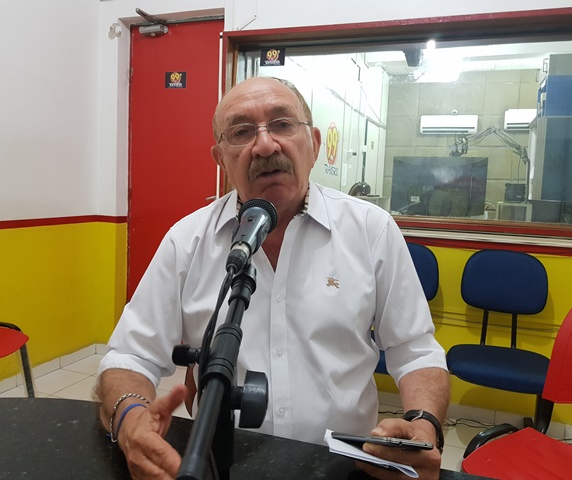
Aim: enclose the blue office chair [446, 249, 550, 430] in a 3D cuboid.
[{"bbox_3d":[0.947,0.515,2.127,0.440,0.910,0.500,4,6,18],"label":"blue office chair"}]

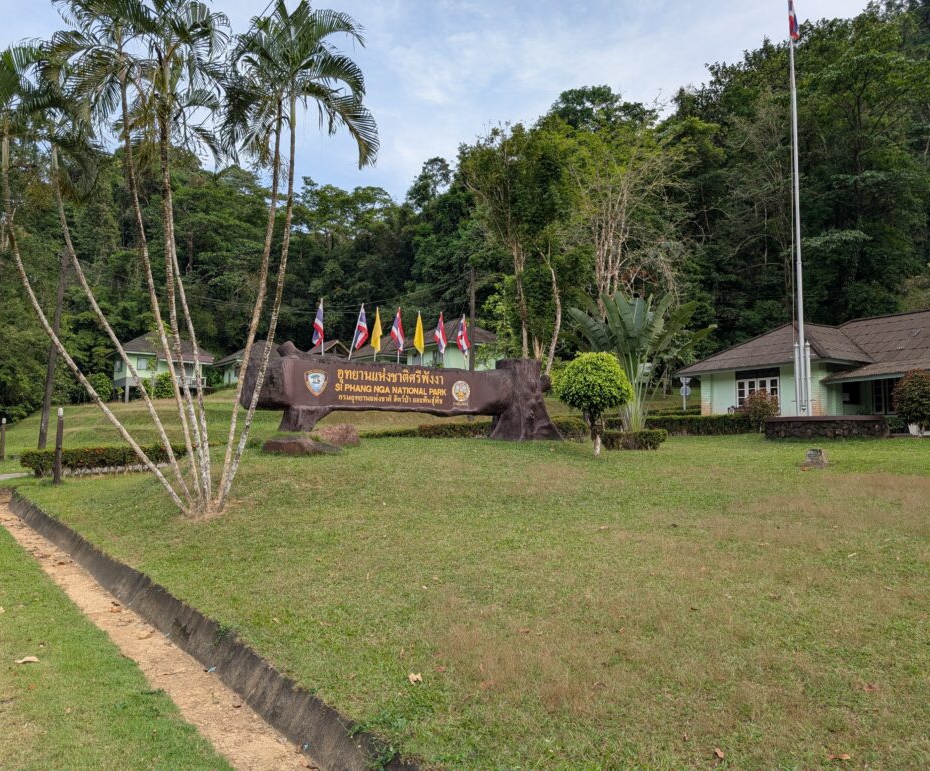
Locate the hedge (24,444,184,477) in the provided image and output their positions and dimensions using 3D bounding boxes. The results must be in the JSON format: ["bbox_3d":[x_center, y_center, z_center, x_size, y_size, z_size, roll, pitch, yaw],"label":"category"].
[{"bbox_3d":[-12.800,2.680,26.000,1.000,0.920,7.400,-1,-4,12],"label":"hedge"}]

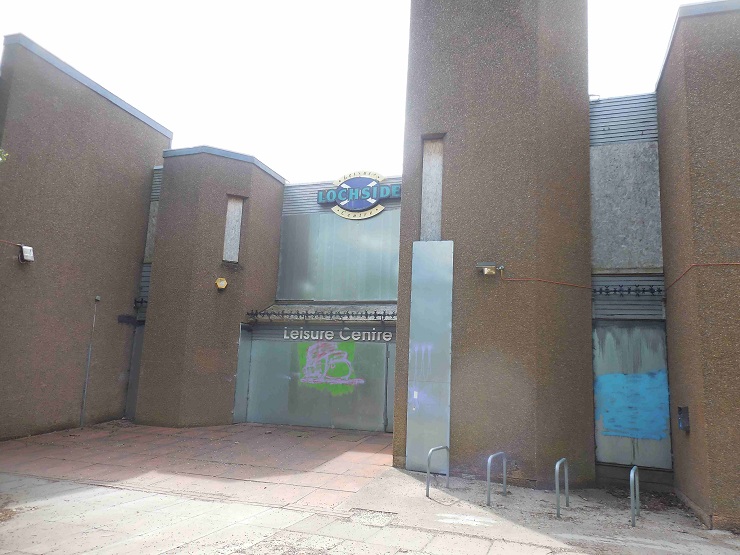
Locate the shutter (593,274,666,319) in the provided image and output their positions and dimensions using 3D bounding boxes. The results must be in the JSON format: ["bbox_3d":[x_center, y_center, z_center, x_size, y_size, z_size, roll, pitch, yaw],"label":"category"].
[{"bbox_3d":[4.833,0.362,10.007,1.233,0.850,0.080,-1,-10,18],"label":"shutter"}]

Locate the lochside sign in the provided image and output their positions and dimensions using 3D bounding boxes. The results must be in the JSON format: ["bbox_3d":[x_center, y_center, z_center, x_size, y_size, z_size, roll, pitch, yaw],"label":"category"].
[{"bbox_3d":[-0.314,-2.434,16.067,2.680,1.534,0.200,-1,-10,18],"label":"lochside sign"}]

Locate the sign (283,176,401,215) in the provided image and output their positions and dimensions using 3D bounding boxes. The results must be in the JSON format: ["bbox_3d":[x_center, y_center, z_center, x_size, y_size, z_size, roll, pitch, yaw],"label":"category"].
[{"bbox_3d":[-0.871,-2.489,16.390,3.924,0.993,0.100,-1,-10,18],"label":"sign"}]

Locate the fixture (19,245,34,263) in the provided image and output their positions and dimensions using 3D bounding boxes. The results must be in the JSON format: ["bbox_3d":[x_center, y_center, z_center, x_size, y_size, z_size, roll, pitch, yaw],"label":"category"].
[{"bbox_3d":[-7.628,-0.523,11.885,0.220,0.330,0.250,-1,-10,18],"label":"fixture"}]

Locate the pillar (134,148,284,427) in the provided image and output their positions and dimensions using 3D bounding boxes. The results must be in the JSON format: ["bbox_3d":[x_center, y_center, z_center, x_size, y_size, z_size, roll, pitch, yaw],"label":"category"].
[{"bbox_3d":[-4.403,0.333,15.309,2.270,7.382,2.871,-1,-10,18],"label":"pillar"}]

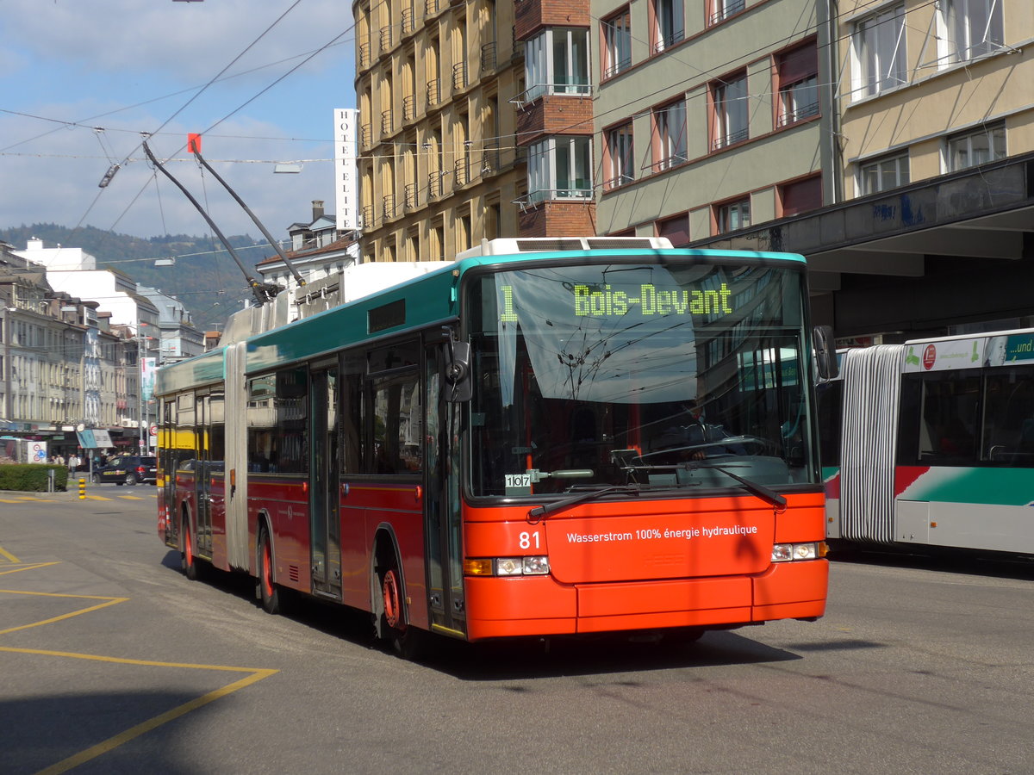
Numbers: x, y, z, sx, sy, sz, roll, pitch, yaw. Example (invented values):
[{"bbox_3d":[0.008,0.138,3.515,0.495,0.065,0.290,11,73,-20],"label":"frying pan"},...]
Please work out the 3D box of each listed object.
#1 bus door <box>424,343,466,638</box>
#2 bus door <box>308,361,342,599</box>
[{"bbox_3d":[-0.451,0.694,15.184,0.100,1.988,1.009,-1,-2,-16],"label":"bus door"},{"bbox_3d":[-1.617,0.805,19.294,0.100,2.039,1.360,-1,-2,-16],"label":"bus door"}]

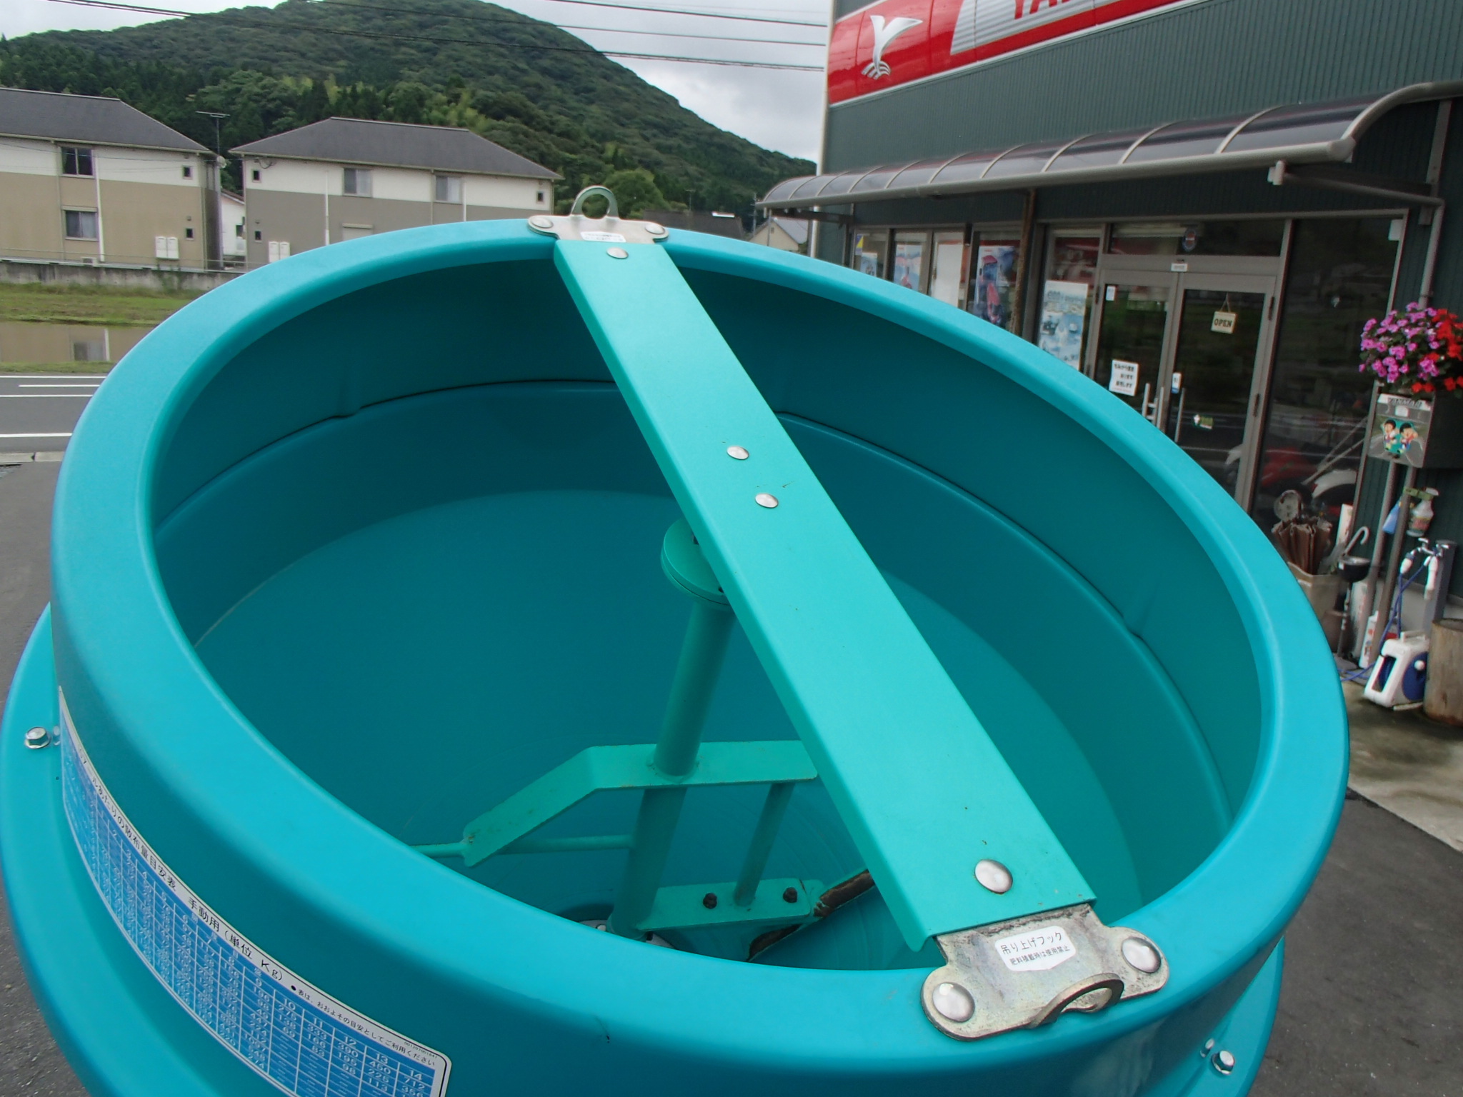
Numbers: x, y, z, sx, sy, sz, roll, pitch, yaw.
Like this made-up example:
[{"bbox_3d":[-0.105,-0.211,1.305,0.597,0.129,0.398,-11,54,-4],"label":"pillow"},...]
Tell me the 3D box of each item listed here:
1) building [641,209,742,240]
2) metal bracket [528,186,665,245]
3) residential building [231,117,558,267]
[{"bbox_3d":[-3.293,-24.086,97.017,9.000,6.500,8.000,-1,13,-17],"label":"building"},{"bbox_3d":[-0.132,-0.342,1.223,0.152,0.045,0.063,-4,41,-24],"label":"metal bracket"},{"bbox_3d":[-17.777,-18.645,63.677,16.112,7.942,9.097,-1,13,-17],"label":"residential building"}]

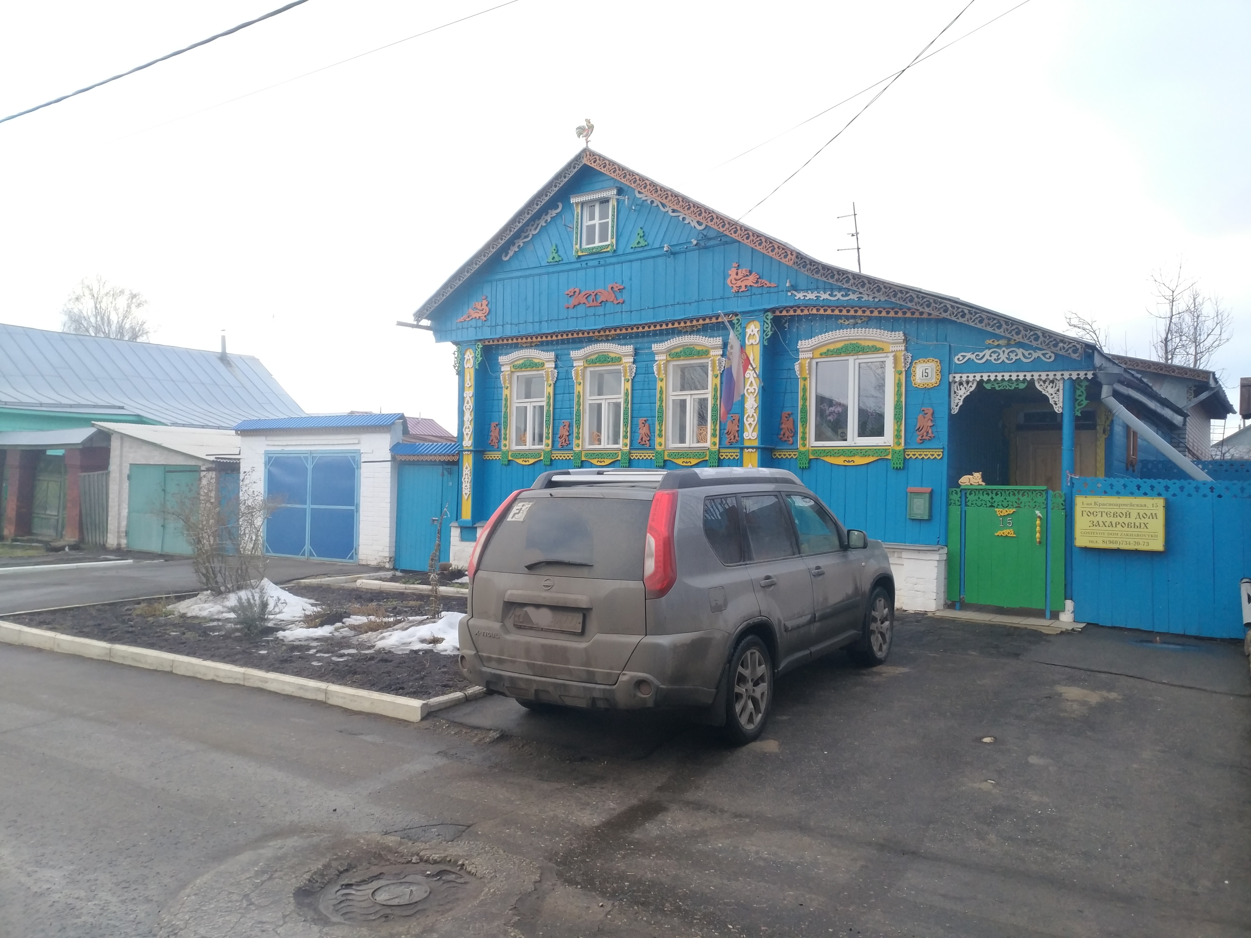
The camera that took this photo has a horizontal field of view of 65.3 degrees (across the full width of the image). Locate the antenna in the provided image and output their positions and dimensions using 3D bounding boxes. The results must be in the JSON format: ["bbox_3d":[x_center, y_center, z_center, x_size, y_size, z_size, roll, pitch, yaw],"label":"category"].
[{"bbox_3d":[3.749,-3.805,16.268,0.420,1.239,0.300,-5,0,35],"label":"antenna"}]

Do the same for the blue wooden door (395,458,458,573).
[{"bbox_3d":[-3.365,0.823,16.431,1.480,1.848,0.100,0,-1,35],"label":"blue wooden door"}]

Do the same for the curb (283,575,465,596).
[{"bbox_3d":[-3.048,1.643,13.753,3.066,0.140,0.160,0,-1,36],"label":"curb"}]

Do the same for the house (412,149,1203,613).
[{"bbox_3d":[3.955,-1.371,17.785,10.244,6.274,11.400,0,-1,35],"label":"house"}]

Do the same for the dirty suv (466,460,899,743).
[{"bbox_3d":[0.733,0.851,7.711,1.800,1.750,4.630,0,1,33],"label":"dirty suv"}]

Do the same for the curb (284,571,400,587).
[{"bbox_3d":[-4.298,1.643,14.877,0.140,0.130,2.279,0,-1,32],"label":"curb"}]

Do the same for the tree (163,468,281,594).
[{"bbox_3d":[-5.340,0.827,13.015,1.600,1.668,1.550,0,-1,35],"label":"tree"}]

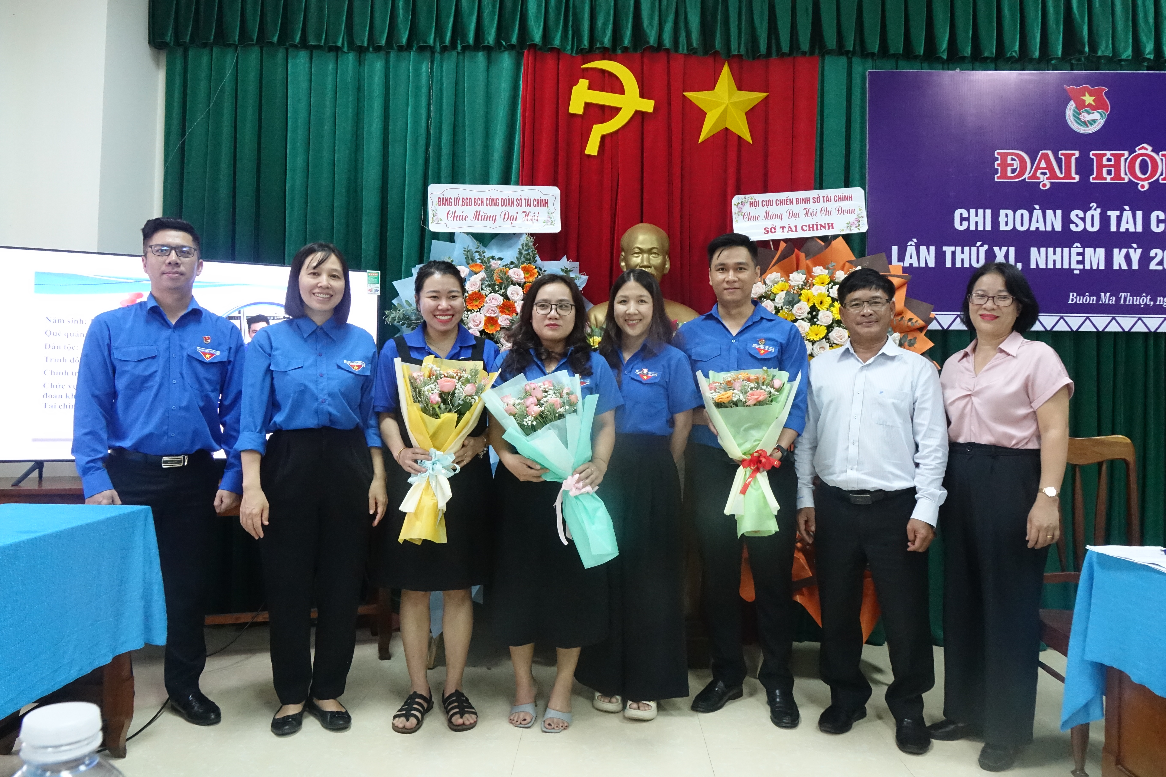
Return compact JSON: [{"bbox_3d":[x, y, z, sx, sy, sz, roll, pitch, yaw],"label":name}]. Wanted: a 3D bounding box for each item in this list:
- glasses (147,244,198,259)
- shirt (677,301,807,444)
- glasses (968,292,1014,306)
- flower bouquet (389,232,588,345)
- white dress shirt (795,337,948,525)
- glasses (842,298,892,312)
[{"bbox_3d":[-1.420,-0.462,2.810,0.143,0.046,0.140,6,-4,-27],"label":"glasses"},{"bbox_3d":[0.556,-0.045,2.880,0.490,0.540,0.300,0,-2,17],"label":"shirt"},{"bbox_3d":[1.340,-0.283,2.660,0.138,0.043,0.140,2,-4,27],"label":"glasses"},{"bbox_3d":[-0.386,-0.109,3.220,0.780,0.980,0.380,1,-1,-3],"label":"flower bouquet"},{"bbox_3d":[0.994,0.144,2.790,0.510,0.630,0.270,1,-1,20],"label":"white dress shirt"},{"bbox_3d":[0.955,-0.280,2.730,0.147,0.043,0.140,-6,-1,19],"label":"glasses"}]

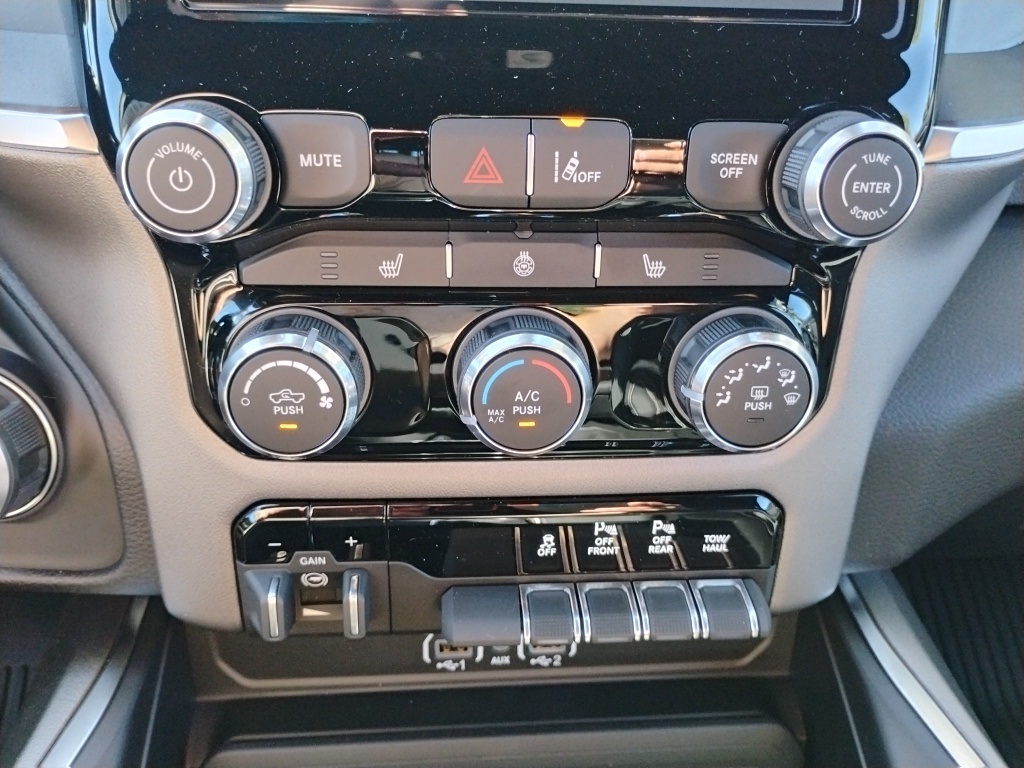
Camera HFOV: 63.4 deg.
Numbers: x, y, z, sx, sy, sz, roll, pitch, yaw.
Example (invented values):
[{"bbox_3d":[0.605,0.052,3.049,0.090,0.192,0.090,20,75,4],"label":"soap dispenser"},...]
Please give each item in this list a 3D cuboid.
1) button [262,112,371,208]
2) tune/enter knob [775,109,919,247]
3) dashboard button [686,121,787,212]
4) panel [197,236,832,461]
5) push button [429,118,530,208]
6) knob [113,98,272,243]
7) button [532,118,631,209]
[{"bbox_3d":[-0.056,-0.065,0.240,0.030,0.026,0.009,0,21,-5],"label":"button"},{"bbox_3d":[0.098,-0.059,0.241,0.038,0.038,0.021,0,21,-5],"label":"tune/enter knob"},{"bbox_3d":[0.066,-0.066,0.249,0.030,0.026,0.009,0,21,-5],"label":"dashboard button"},{"bbox_3d":[0.004,-0.006,0.257,0.202,0.079,0.030,0,21,-5],"label":"panel"},{"bbox_3d":[-0.010,-0.065,0.243,0.029,0.025,0.009,0,21,-5],"label":"push button"},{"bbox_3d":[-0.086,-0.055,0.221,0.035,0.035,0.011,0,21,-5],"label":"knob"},{"bbox_3d":[0.020,-0.066,0.246,0.030,0.025,0.009,0,21,-5],"label":"button"}]

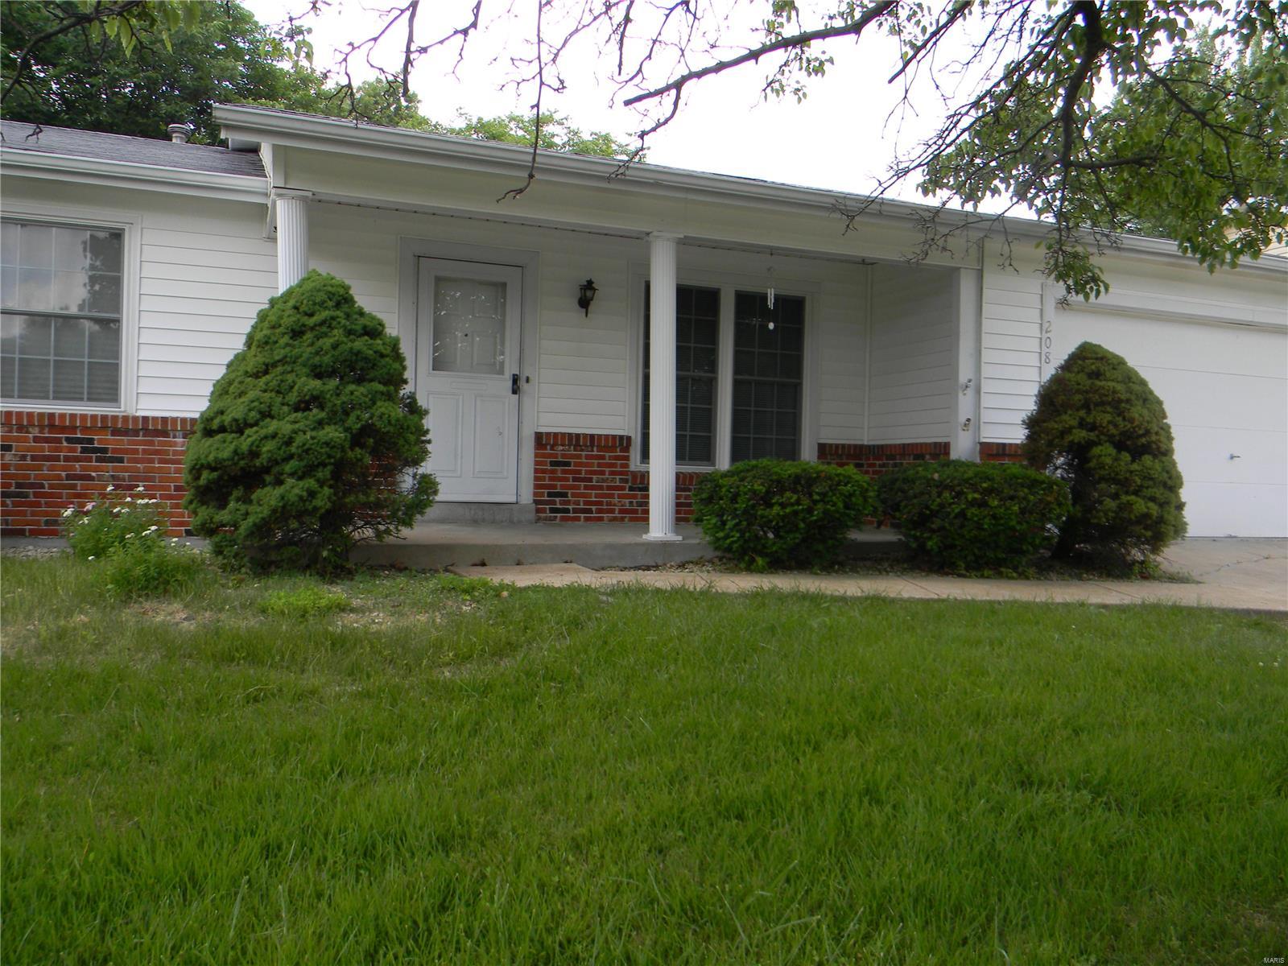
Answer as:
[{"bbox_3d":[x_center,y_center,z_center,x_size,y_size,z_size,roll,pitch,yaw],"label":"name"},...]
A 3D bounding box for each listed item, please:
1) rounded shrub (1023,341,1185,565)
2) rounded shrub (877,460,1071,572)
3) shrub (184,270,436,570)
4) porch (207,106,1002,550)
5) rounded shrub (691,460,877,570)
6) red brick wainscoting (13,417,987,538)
[{"bbox_3d":[3.571,-0.231,8.091,1.239,1.735,1.239,1,0,-19],"label":"rounded shrub"},{"bbox_3d":[2.407,0.238,7.585,1.385,0.820,1.385,1,0,-19],"label":"rounded shrub"},{"bbox_3d":[-2.089,-0.387,6.523,1.564,1.890,1.564,1,0,-19],"label":"shrub"},{"bbox_3d":[-0.149,-0.846,8.341,5.997,2.822,1.972,1,0,-19],"label":"porch"},{"bbox_3d":[0.995,0.225,7.383,1.306,0.784,1.306,1,0,0],"label":"rounded shrub"},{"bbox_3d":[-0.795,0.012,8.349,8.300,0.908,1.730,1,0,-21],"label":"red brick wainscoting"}]

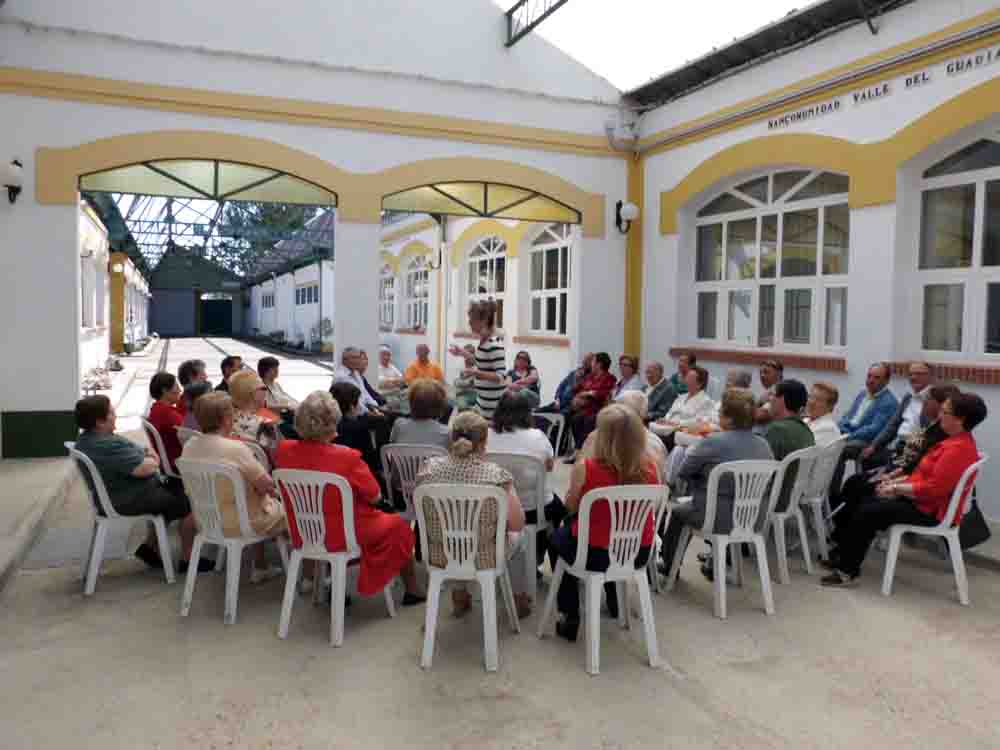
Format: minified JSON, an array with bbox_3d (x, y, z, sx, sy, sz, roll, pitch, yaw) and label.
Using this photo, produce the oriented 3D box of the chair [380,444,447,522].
[{"bbox_3d":[-0.472,0.829,4.753,0.480,0.850,0.500,1,4,8],"label":"chair"}]

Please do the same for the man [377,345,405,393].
[{"bbox_3d":[-1.431,0.250,9.456,0.520,1.220,0.800,-1,5,-17],"label":"man"}]

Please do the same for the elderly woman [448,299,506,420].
[{"bbox_3d":[-0.161,0.318,5.388,0.420,1.700,0.450,0,4,2],"label":"elderly woman"}]

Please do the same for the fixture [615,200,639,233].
[{"bbox_3d":[1.684,-2.097,10.000,0.240,0.440,0.400,-2,5,-24],"label":"fixture"}]

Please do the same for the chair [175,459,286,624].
[{"bbox_3d":[-1.440,0.833,4.077,0.470,0.835,0.520,2,5,18],"label":"chair"}]

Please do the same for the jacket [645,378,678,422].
[{"bbox_3d":[1.512,0.326,7.147,0.420,0.560,0.500,-3,6,-40],"label":"jacket"}]

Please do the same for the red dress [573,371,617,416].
[{"bbox_3d":[1.032,0.240,8.244,0.420,0.570,0.500,-2,5,-28],"label":"red dress"}]

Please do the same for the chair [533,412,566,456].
[{"bbox_3d":[0.650,0.486,8.745,0.520,0.835,0.470,-1,5,-20],"label":"chair"}]

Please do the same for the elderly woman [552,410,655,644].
[{"bbox_3d":[0.499,0.742,3.707,0.500,1.230,0.700,-1,5,-16],"label":"elderly woman"}]

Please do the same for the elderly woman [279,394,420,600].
[{"bbox_3d":[-0.781,0.689,4.048,0.520,1.230,0.820,3,5,36],"label":"elderly woman"}]

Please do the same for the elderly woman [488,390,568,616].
[{"bbox_3d":[0.159,0.682,4.575,0.500,1.200,0.750,1,5,7],"label":"elderly woman"}]

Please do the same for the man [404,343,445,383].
[{"bbox_3d":[-0.960,0.238,9.555,0.540,1.230,0.800,-1,5,-9],"label":"man"}]

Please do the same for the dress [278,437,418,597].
[{"bbox_3d":[-0.719,0.736,3.904,0.520,0.850,0.680,3,5,30],"label":"dress"}]

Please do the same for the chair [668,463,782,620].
[{"bbox_3d":[1.258,0.852,4.148,0.470,0.835,0.520,-1,5,-14],"label":"chair"}]

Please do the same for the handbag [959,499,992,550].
[{"bbox_3d":[2.804,0.880,4.420,0.130,0.290,0.290,4,6,41],"label":"handbag"}]

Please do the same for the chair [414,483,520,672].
[{"bbox_3d":[-0.169,0.911,3.641,0.480,0.850,0.500,0,4,5],"label":"chair"}]

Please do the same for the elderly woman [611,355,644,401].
[{"bbox_3d":[1.259,0.402,7.813,0.500,1.210,0.800,4,6,40],"label":"elderly woman"}]

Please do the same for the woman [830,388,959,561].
[{"bbox_3d":[2.591,0.639,4.945,0.900,1.160,0.500,1,5,12],"label":"woman"}]

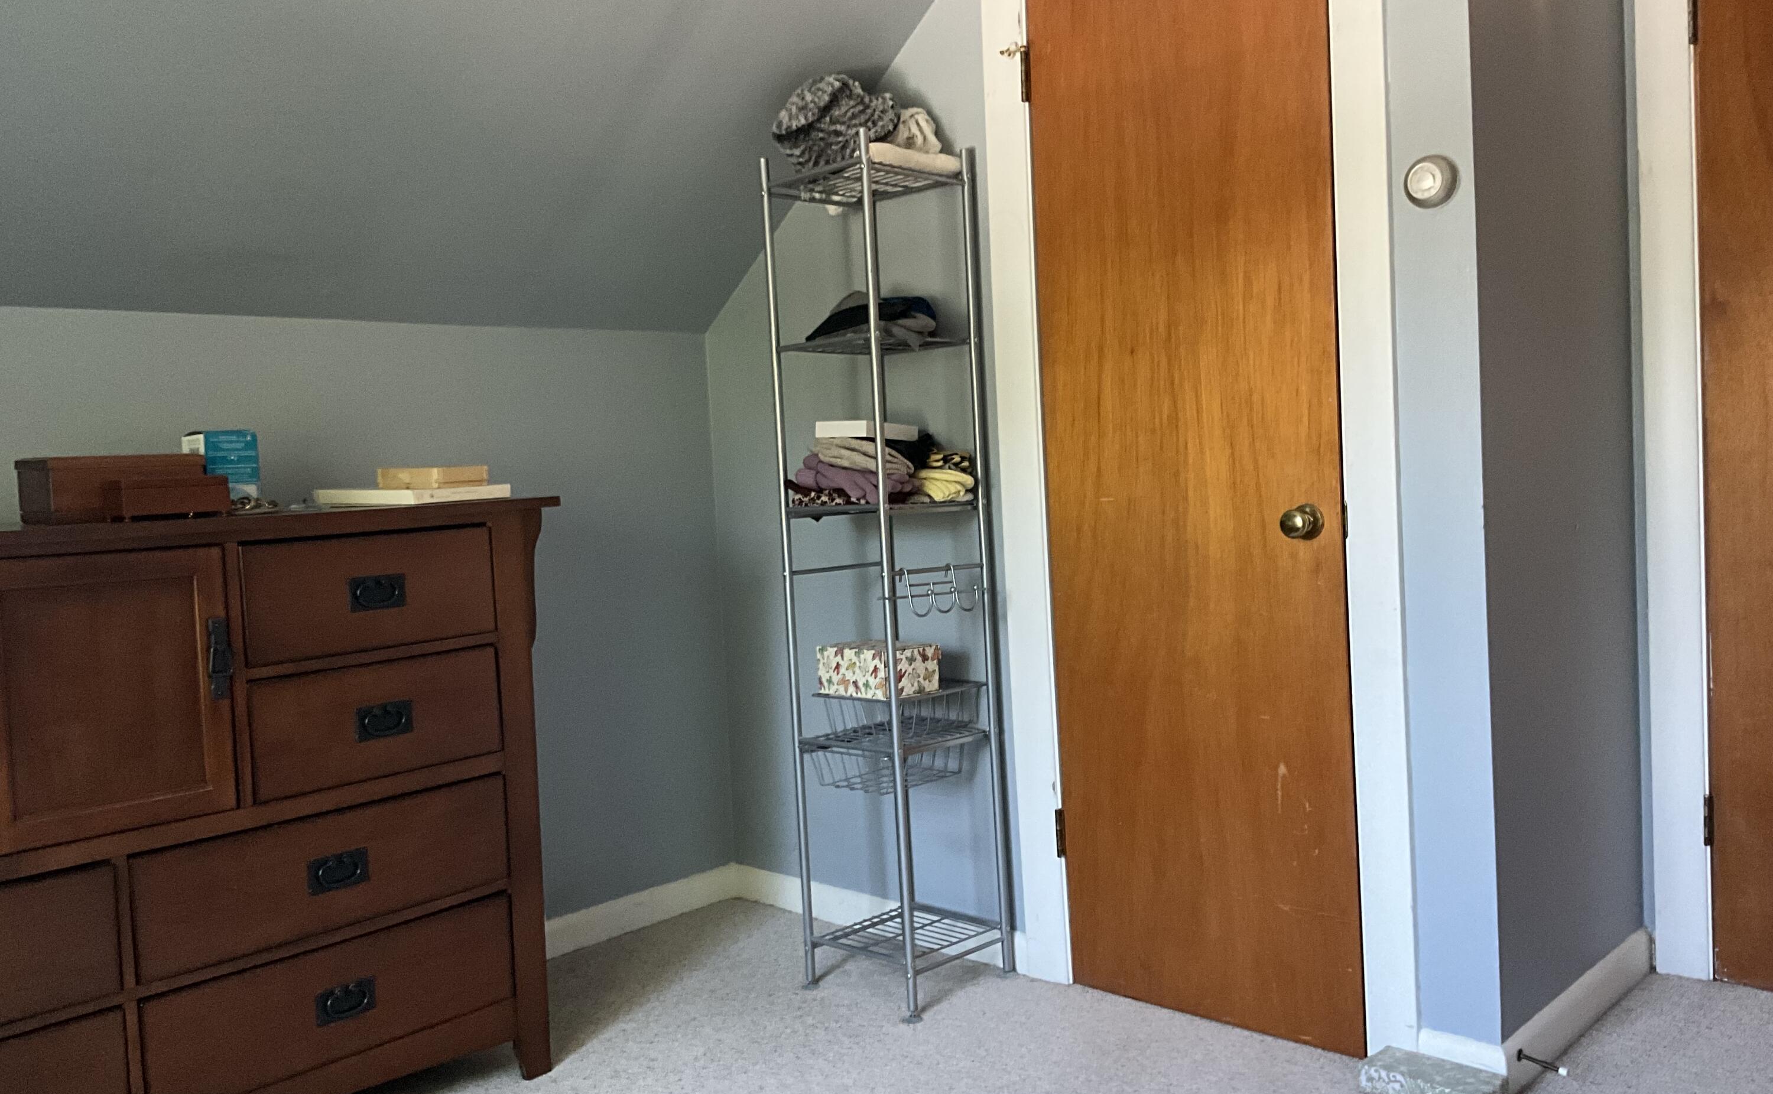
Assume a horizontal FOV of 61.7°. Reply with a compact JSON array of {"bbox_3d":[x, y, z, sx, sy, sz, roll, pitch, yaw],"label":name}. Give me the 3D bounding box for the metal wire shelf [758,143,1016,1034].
[{"bbox_3d":[0.006,0.055,2.960,0.308,1.655,0.314,0,5,45],"label":"metal wire shelf"}]

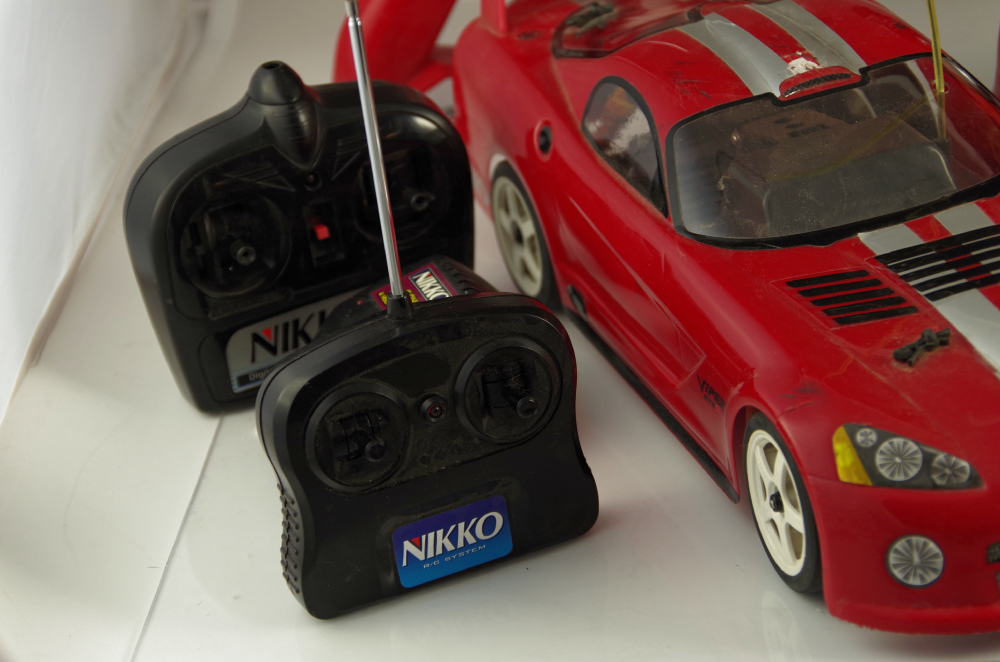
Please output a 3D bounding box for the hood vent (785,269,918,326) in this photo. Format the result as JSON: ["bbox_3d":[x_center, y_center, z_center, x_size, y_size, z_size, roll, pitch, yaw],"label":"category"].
[{"bbox_3d":[0.131,-0.012,1.051,0.034,0.006,0.040,-20,40,-14],"label":"hood vent"}]

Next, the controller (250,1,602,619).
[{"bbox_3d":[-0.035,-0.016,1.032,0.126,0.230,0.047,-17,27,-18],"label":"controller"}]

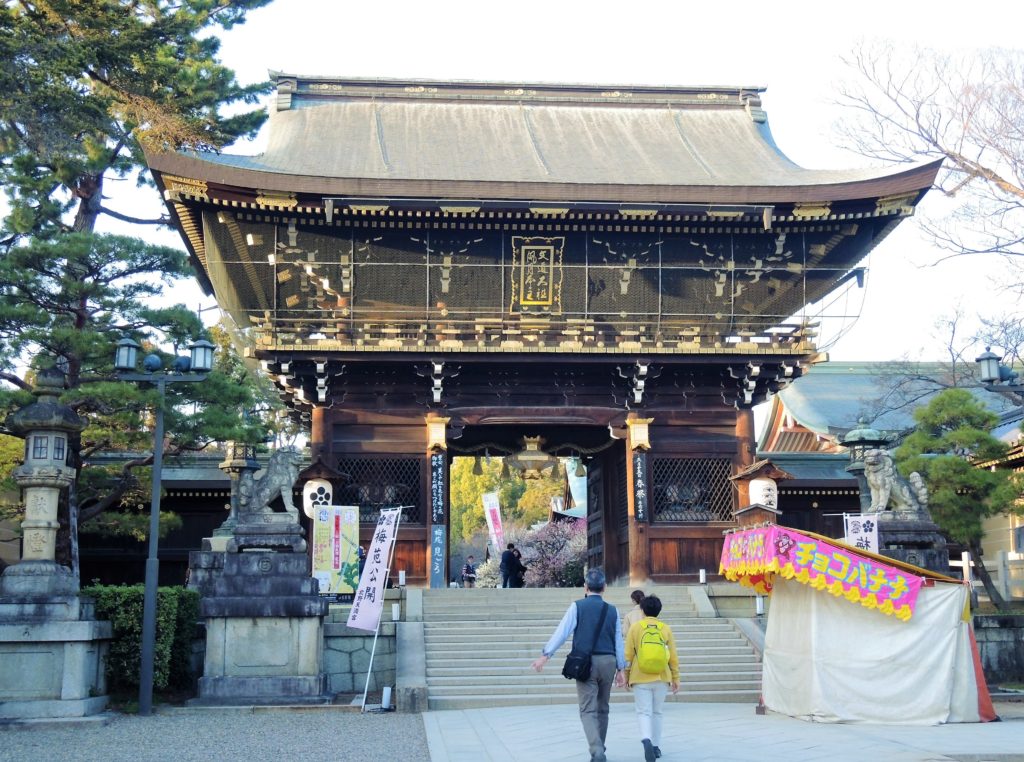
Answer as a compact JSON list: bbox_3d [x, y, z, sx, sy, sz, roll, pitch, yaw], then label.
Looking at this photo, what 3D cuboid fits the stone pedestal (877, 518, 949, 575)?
[{"bbox_3d":[6.314,3.542,17.869,2.000,2.570,1.650,0,-10,-5],"label":"stone pedestal"}]

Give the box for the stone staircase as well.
[{"bbox_3d":[1.182,4.415,19.390,5.296,1.728,6.435,0,-11,-5],"label":"stone staircase"}]

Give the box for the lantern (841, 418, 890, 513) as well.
[{"bbox_3d":[6.990,1.879,22.144,0.960,2.300,0.960,0,-10,-5],"label":"lantern"}]

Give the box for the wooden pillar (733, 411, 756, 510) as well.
[{"bbox_3d":[5.425,2.692,25.921,0.426,4.028,0.426,0,-11,-5],"label":"wooden pillar"}]

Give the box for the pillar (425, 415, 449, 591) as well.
[{"bbox_3d":[-1.684,2.702,25.342,0.446,3.987,0.446,0,-11,-5],"label":"pillar"}]

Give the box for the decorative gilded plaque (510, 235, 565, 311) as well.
[{"bbox_3d":[0.585,-2.409,25.716,1.188,1.772,0.178,0,6,-5],"label":"decorative gilded plaque"}]

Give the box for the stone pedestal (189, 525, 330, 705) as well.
[{"bbox_3d":[-3.694,3.482,16.957,2.000,2.570,1.650,0,-10,-5],"label":"stone pedestal"}]

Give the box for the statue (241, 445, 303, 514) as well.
[{"bbox_3d":[-3.886,1.615,18.191,0.970,1.119,0.544,-1,-11,0],"label":"statue"}]

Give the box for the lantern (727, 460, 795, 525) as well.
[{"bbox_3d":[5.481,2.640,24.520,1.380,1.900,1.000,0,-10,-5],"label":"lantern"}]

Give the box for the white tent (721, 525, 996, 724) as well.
[{"bbox_3d":[4.397,3.113,14.586,2.600,2.370,2.250,0,-10,-5],"label":"white tent"}]

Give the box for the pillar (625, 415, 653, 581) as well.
[{"bbox_3d":[2.864,2.667,25.550,0.500,3.930,0.500,0,-10,-5],"label":"pillar"}]

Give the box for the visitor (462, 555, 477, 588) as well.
[{"bbox_3d":[-1.379,6.549,36.443,0.500,1.700,0.380,7,-13,-35],"label":"visitor"}]

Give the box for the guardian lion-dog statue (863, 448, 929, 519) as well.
[{"bbox_3d":[6.505,1.722,19.013,0.970,1.119,0.544,3,-12,-19],"label":"guardian lion-dog statue"}]

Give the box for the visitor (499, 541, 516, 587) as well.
[{"bbox_3d":[-0.086,5.241,30.167,0.500,1.720,0.340,-2,-10,9],"label":"visitor"}]

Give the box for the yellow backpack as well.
[{"bbox_3d":[1.347,2.538,10.636,0.287,0.465,0.188,0,-11,-5],"label":"yellow backpack"}]

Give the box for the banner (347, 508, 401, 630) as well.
[{"bbox_3d":[-1.953,2.705,16.043,0.465,1.762,0.079,2,-15,36],"label":"banner"}]

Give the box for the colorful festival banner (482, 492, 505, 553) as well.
[{"bbox_3d":[-0.562,4.420,35.014,0.446,1.782,0.079,-12,-10,-7],"label":"colorful festival banner"}]

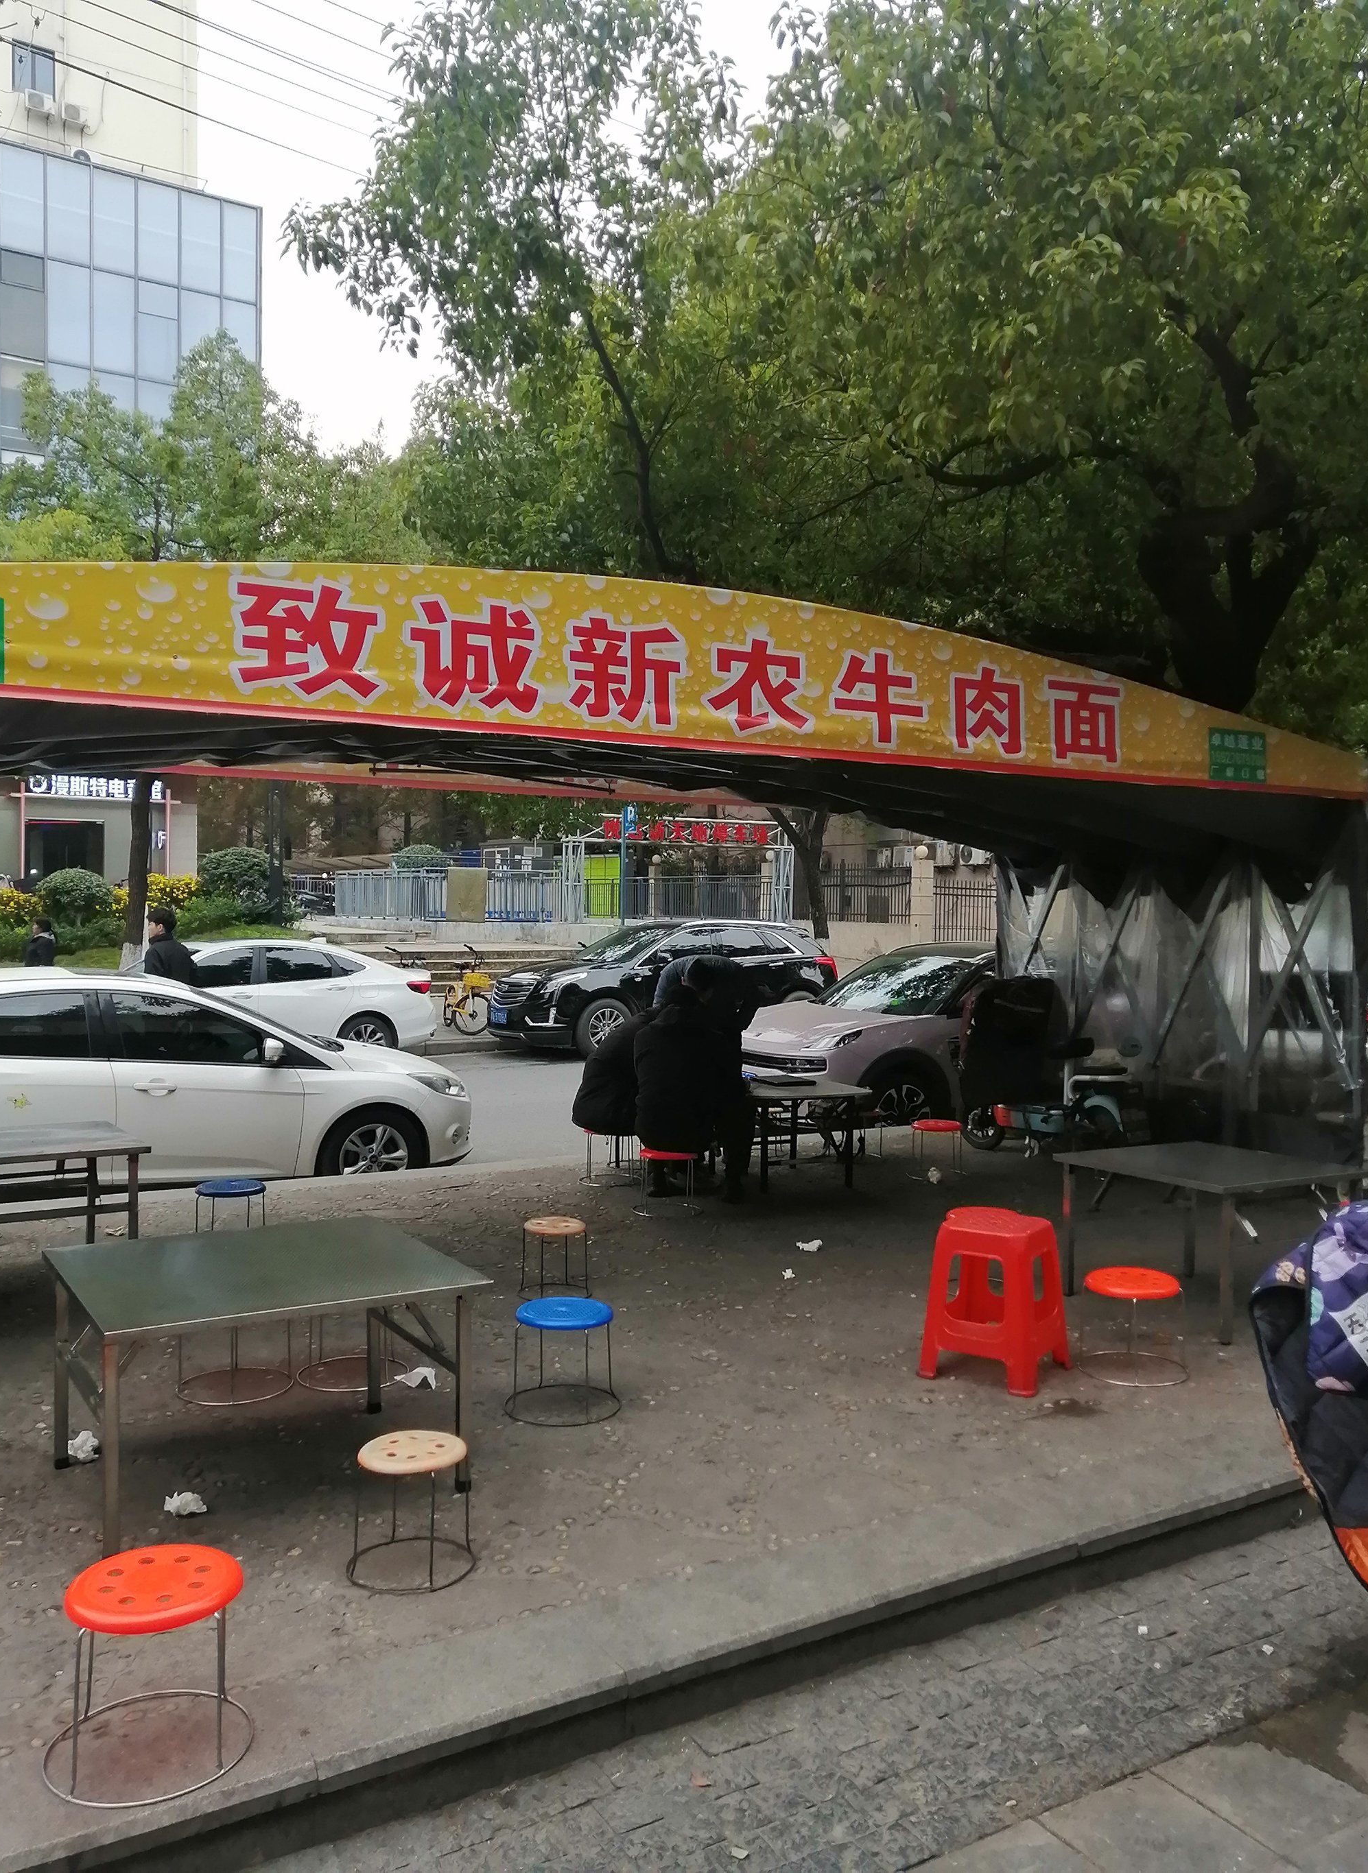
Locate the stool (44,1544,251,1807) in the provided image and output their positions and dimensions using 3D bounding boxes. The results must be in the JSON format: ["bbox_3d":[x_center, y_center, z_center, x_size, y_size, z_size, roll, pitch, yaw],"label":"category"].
[{"bbox_3d":[-0.926,1.272,2.462,0.349,0.289,0.349,1,1,0],"label":"stool"}]

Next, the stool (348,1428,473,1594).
[{"bbox_3d":[-0.608,1.279,3.157,0.286,0.268,0.286,1,1,0],"label":"stool"}]

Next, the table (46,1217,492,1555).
[{"bbox_3d":[-1.105,1.136,3.674,0.925,0.555,0.852,0,1,-33],"label":"table"}]

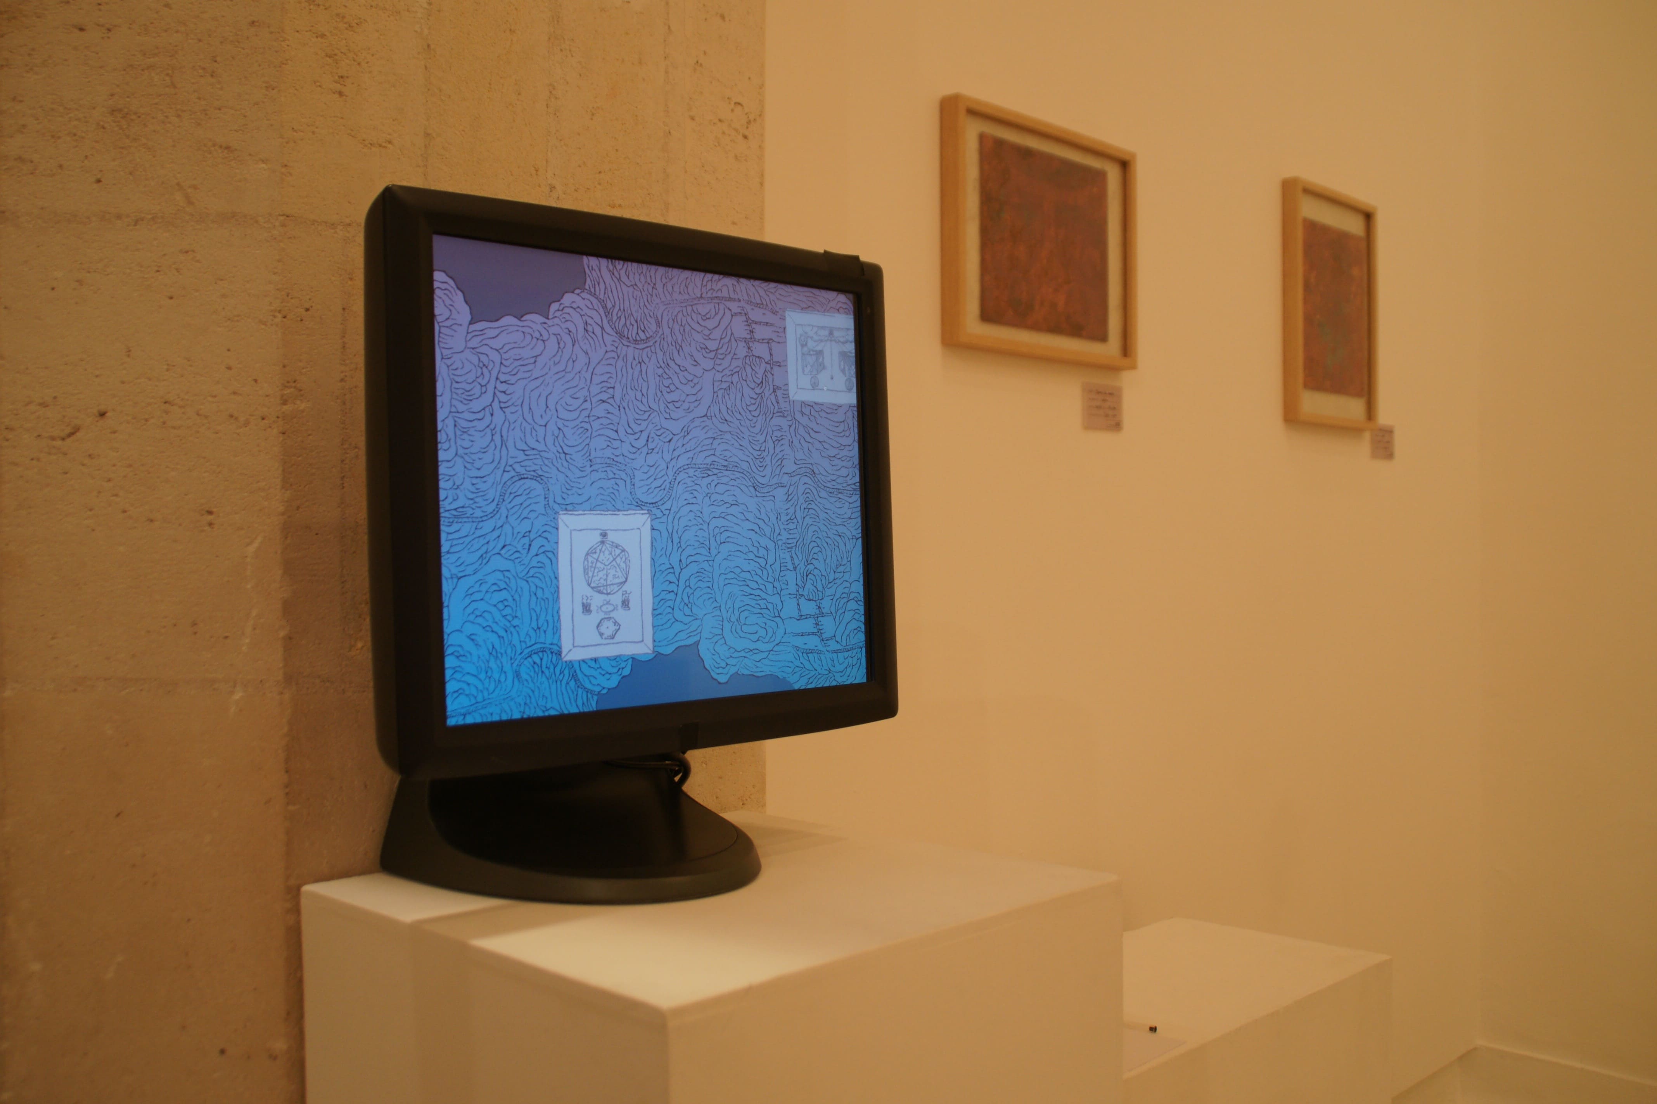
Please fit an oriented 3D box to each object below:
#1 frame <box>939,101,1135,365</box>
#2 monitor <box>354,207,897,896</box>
[{"bbox_3d":[0.300,-0.426,2.094,0.029,0.318,0.421,0,1,43],"label":"frame"},{"bbox_3d":[-0.145,0.002,1.023,0.410,0.424,0.216,-1,1,-43],"label":"monitor"}]

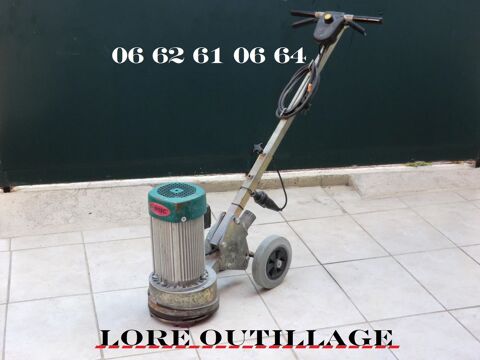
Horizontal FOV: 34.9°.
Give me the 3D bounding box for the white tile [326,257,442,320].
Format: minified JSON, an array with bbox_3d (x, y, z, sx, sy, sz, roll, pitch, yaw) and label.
[{"bbox_3d":[0.537,0.409,2.899,0.302,0.010,0.459,-5,20,-13],"label":"white tile"}]

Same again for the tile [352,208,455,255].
[{"bbox_3d":[0.719,0.230,3.390,0.302,0.010,0.459,-5,20,-13],"label":"tile"}]

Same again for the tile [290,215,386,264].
[{"bbox_3d":[0.423,0.258,3.320,0.302,0.010,0.459,-5,20,-13],"label":"tile"}]

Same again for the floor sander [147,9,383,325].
[{"bbox_3d":[0.070,-0.097,2.912,0.453,0.949,1.162,15,25,34],"label":"floor sander"}]

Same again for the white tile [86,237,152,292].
[{"bbox_3d":[-0.464,0.340,3.110,0.302,0.010,0.459,-5,20,-13],"label":"white tile"}]

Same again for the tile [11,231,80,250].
[{"bbox_3d":[-0.832,0.270,3.311,0.302,0.010,0.129,-5,20,-13],"label":"tile"}]

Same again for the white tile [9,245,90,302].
[{"bbox_3d":[-0.759,0.367,3.040,0.302,0.010,0.459,-5,20,-13],"label":"white tile"}]

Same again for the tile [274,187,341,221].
[{"bbox_3d":[0.320,0.120,3.704,0.302,0.010,0.376,-5,20,-13],"label":"tile"}]

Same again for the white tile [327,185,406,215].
[{"bbox_3d":[0.615,0.092,3.774,0.302,0.010,0.376,-5,20,-13],"label":"white tile"}]

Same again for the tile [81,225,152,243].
[{"bbox_3d":[-0.536,0.244,3.376,0.302,0.010,0.119,-5,20,-13],"label":"tile"}]

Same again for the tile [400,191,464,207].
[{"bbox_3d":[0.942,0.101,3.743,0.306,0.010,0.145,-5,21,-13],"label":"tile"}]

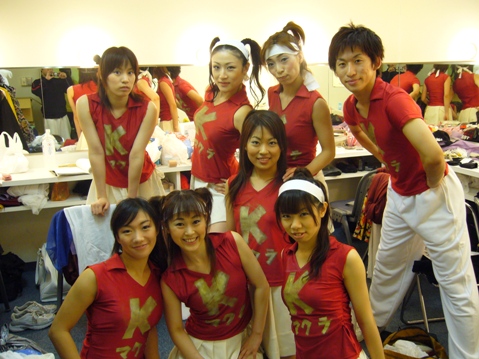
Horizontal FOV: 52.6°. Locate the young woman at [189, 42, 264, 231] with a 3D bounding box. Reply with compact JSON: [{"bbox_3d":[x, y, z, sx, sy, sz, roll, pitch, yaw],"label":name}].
[{"bbox_3d":[-0.073,0.063,2.428,0.460,1.560,0.380,11,17,42],"label":"young woman"}]

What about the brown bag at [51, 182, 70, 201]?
[{"bbox_3d":[-1.205,0.070,3.260,0.125,0.130,0.110,-5,13,-20],"label":"brown bag"}]

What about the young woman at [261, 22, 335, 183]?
[{"bbox_3d":[0.268,0.048,2.402,0.450,1.590,0.340,8,15,34],"label":"young woman"}]

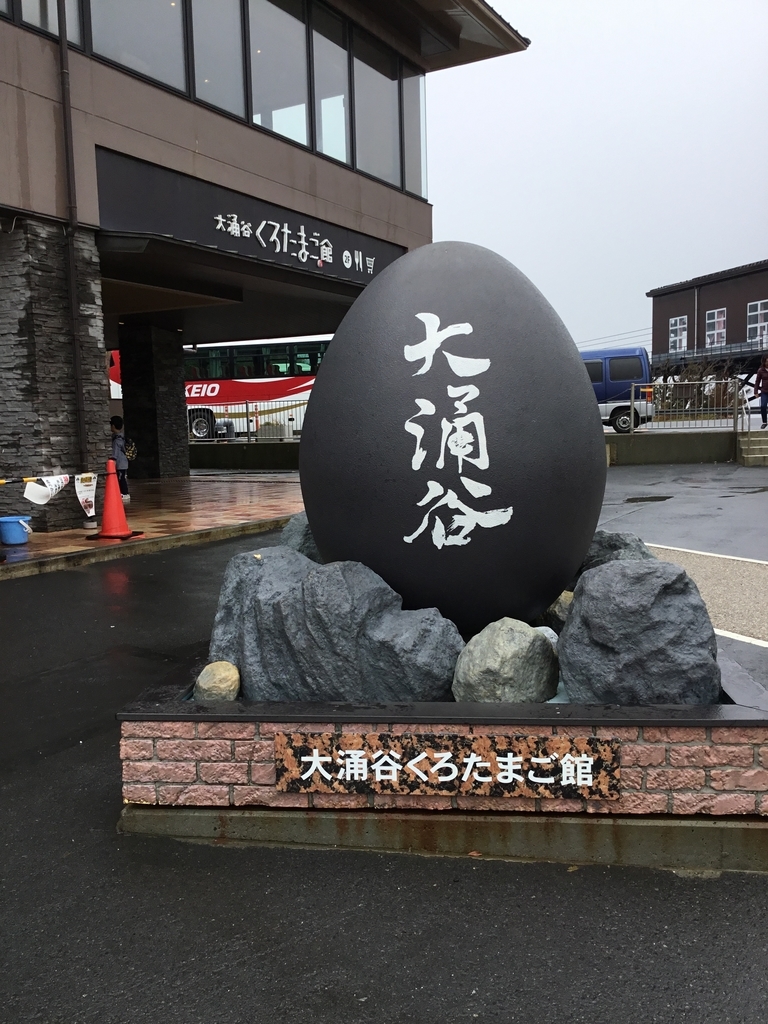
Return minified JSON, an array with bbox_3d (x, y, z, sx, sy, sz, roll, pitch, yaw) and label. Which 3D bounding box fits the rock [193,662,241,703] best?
[{"bbox_3d":[-0.515,0.534,2.830,0.140,0.150,0.130,-1,6,6],"label":"rock"}]

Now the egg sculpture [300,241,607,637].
[{"bbox_3d":[0.257,-0.248,3.524,1.160,1.540,1.160,-1,6,5],"label":"egg sculpture"}]

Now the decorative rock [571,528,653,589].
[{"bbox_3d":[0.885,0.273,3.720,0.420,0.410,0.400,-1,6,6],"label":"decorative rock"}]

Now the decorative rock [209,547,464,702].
[{"bbox_3d":[-0.155,0.348,2.980,0.770,0.470,0.480,-1,6,6],"label":"decorative rock"}]

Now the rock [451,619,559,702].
[{"bbox_3d":[0.382,0.451,2.880,0.320,0.260,0.290,-1,6,6],"label":"rock"}]

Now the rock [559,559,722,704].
[{"bbox_3d":[0.798,0.367,2.860,0.470,0.410,0.420,-1,6,6],"label":"rock"}]

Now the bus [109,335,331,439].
[{"bbox_3d":[-3.502,-4.061,30.206,12.000,3.450,2.500,2,7,26],"label":"bus"}]

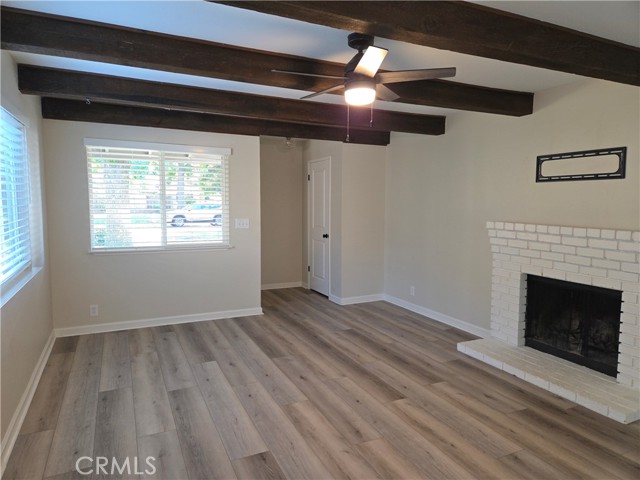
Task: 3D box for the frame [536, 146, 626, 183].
[{"bbox_3d":[2.131,-0.611,3.540,0.025,0.233,0.747,-2,6,-26],"label":"frame"}]

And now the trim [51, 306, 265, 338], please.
[{"bbox_3d":[-1.735,0.939,4.919,2.254,0.088,0.019,-2,6,-26],"label":"trim"}]

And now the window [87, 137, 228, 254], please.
[{"bbox_3d":[-1.736,-0.479,4.771,1.531,1.181,0.071,-2,6,-26],"label":"window"}]

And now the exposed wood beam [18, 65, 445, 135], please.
[{"bbox_3d":[-0.395,-1.259,4.058,4.059,0.194,0.135,-2,6,-26],"label":"exposed wood beam"}]

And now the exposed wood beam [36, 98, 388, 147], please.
[{"bbox_3d":[-0.884,-1.353,5.049,4.064,0.189,0.142,-2,6,-26],"label":"exposed wood beam"}]

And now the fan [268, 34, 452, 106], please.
[{"bbox_3d":[0.246,-1.026,2.610,1.106,0.412,1.106,-2,6,-26],"label":"fan"}]

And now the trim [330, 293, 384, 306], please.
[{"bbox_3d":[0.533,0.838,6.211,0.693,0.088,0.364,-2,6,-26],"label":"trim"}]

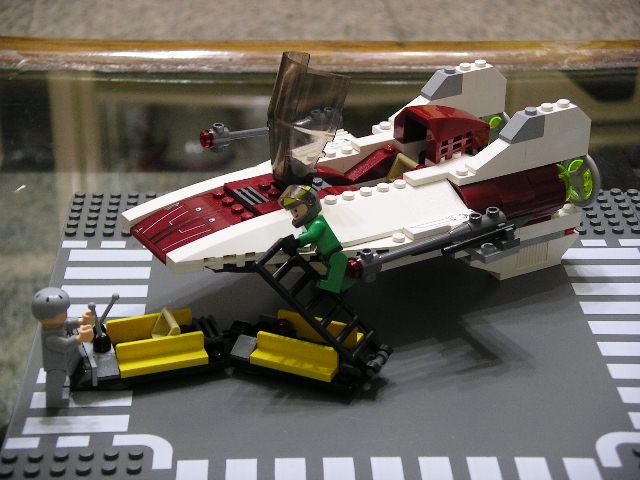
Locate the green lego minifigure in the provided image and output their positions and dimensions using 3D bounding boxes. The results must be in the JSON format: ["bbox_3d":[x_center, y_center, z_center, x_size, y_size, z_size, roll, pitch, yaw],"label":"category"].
[{"bbox_3d":[-0.001,-0.001,0.562,0.025,0.042,0.022,-14,28,-6],"label":"green lego minifigure"}]

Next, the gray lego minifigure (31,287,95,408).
[{"bbox_3d":[-0.087,0.036,0.535,0.021,0.042,0.022,0,27,-2],"label":"gray lego minifigure"}]

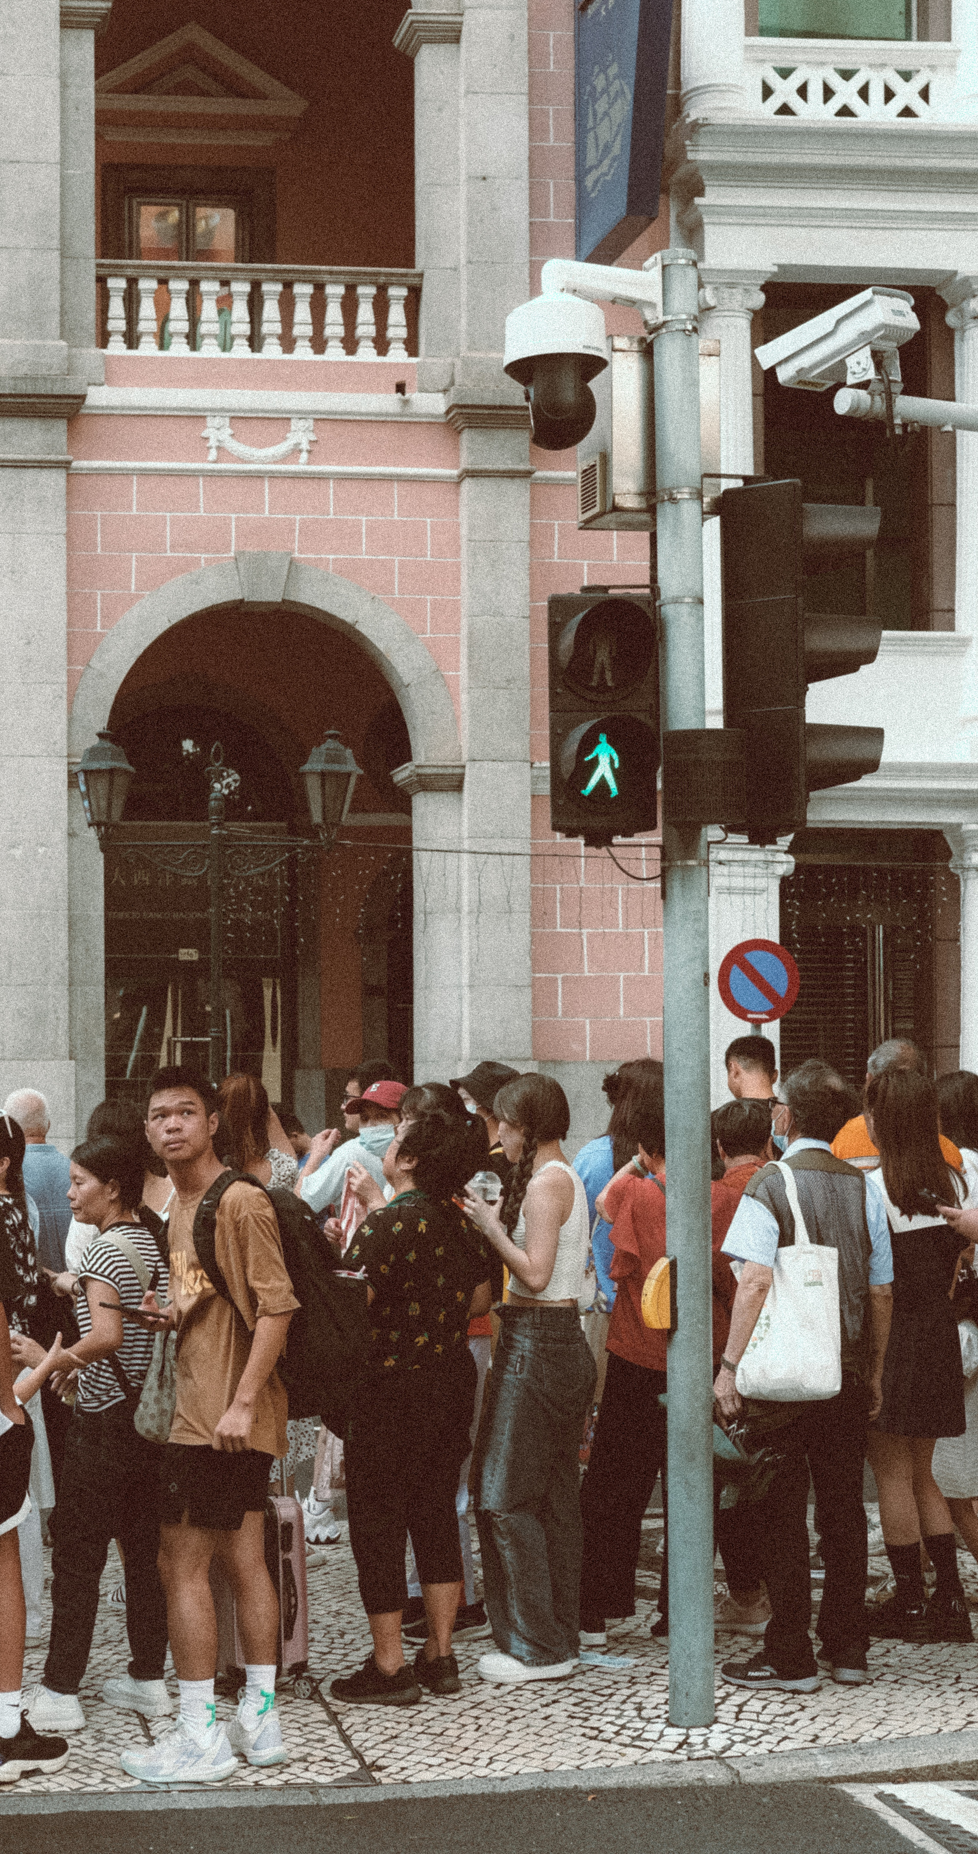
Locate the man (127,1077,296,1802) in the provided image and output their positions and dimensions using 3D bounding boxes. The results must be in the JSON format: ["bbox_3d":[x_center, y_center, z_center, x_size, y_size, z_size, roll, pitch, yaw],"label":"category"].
[{"bbox_3d":[-0.669,1.195,6.670,0.340,1.700,0.470,2,-3,-41],"label":"man"}]

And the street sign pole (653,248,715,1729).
[{"bbox_3d":[0.503,0.153,6.970,0.115,3.780,0.115,0,-3,-6],"label":"street sign pole"}]

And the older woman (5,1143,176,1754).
[{"bbox_3d":[-1.026,1.302,7.080,0.420,1.520,0.440,-1,-3,7],"label":"older woman"}]

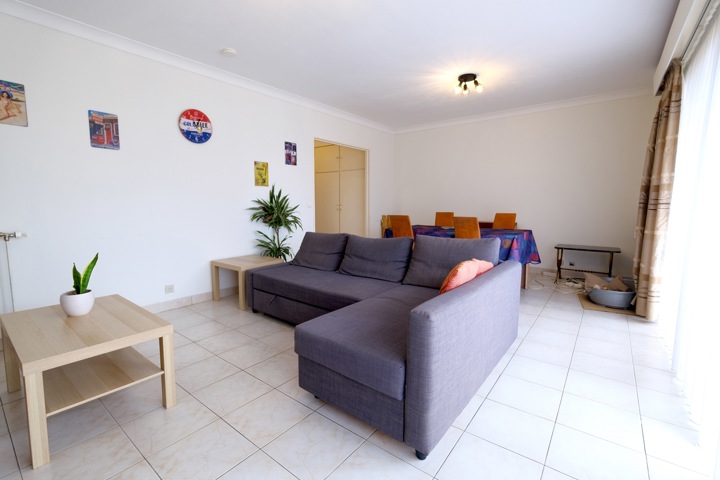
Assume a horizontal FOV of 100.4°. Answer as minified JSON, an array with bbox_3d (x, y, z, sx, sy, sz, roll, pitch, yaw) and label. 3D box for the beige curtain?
[{"bbox_3d":[3.051,-0.462,3.144,0.192,2.410,0.745,5,8,38],"label":"beige curtain"}]

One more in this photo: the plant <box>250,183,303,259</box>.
[{"bbox_3d":[-0.991,-0.001,3.631,0.570,1.290,0.590,5,8,38],"label":"plant"}]

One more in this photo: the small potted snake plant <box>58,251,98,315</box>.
[{"bbox_3d":[-1.600,0.253,1.705,0.150,0.335,0.155,5,8,38],"label":"small potted snake plant"}]

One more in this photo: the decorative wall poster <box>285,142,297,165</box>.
[{"bbox_3d":[-0.942,-1.189,4.148,0.020,0.298,0.189,5,8,38],"label":"decorative wall poster"}]

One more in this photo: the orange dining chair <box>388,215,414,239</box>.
[{"bbox_3d":[0.637,0.158,3.849,0.390,0.940,0.490,5,8,38],"label":"orange dining chair"}]

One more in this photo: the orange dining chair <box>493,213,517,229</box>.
[{"bbox_3d":[1.994,0.120,4.297,0.414,0.977,0.497,5,8,38],"label":"orange dining chair"}]

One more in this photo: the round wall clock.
[{"bbox_3d":[-1.726,-1.206,3.186,0.035,0.346,0.333,5,8,38],"label":"round wall clock"}]

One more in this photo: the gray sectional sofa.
[{"bbox_3d":[-0.153,0.396,2.483,2.323,0.838,1.510,5,8,38],"label":"gray sectional sofa"}]

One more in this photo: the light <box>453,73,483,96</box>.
[{"bbox_3d":[1.230,-1.796,3.458,0.313,0.191,0.308,5,8,38],"label":"light"}]

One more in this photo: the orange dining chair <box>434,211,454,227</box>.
[{"bbox_3d":[1.276,0.037,4.902,0.390,0.940,0.490,5,8,38],"label":"orange dining chair"}]

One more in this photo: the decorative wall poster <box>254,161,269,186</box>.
[{"bbox_3d":[-1.224,-0.828,3.764,0.015,0.295,0.200,6,9,39],"label":"decorative wall poster"}]

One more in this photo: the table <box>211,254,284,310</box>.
[{"bbox_3d":[-1.280,0.468,3.482,0.576,0.458,0.541,5,8,38],"label":"table"}]

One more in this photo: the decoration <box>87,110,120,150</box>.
[{"bbox_3d":[-2.194,-0.941,2.582,0.015,0.300,0.200,6,9,39],"label":"decoration"}]

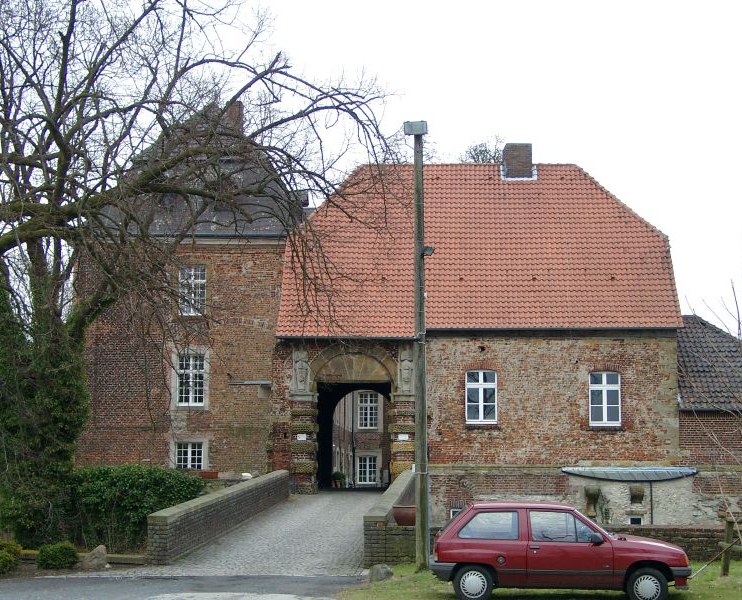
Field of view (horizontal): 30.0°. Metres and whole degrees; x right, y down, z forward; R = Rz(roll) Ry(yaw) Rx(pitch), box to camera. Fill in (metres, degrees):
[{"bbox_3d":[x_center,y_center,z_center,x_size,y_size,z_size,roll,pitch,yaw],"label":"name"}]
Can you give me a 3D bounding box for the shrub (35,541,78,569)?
[{"bbox_3d":[-6.079,4.909,26.800,0.812,0.514,0.800,0,-7,3],"label":"shrub"}]

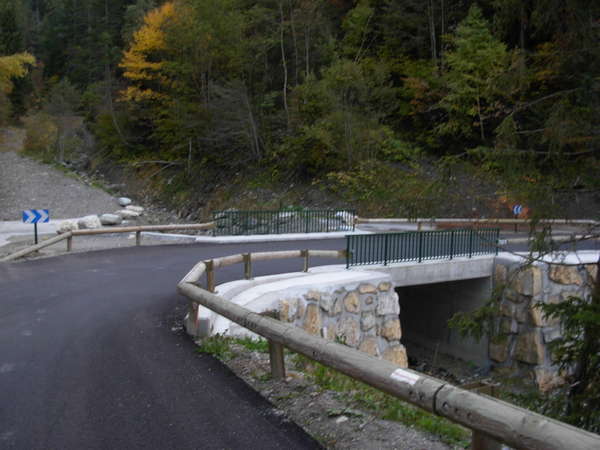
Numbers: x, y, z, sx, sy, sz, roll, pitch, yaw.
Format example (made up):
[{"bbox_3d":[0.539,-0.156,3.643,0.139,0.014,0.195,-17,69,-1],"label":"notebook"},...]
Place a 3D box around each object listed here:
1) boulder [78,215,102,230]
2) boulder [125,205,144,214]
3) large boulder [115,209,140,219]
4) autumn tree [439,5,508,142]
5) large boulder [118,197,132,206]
[{"bbox_3d":[-11.291,-0.135,35.500,1.270,0.800,1.050,0,2,0],"label":"boulder"},{"bbox_3d":[-10.427,-0.992,41.500,1.220,0.560,1.000,0,2,0],"label":"boulder"},{"bbox_3d":[-10.329,-0.675,39.500,1.500,0.580,1.100,0,2,0],"label":"large boulder"},{"bbox_3d":[13.433,-11.730,51.000,5.300,10.700,5.200,0,2,0],"label":"autumn tree"},{"bbox_3d":[-11.640,-1.570,44.000,0.900,0.600,0.800,0,2,0],"label":"large boulder"}]

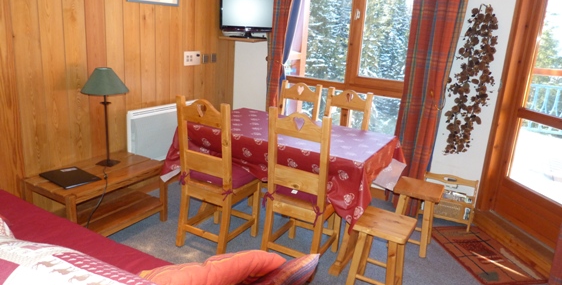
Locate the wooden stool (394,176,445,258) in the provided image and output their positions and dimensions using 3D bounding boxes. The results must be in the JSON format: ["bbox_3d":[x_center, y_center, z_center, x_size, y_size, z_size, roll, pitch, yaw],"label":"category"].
[{"bbox_3d":[0.978,0.544,2.954,0.303,0.444,0.333,11,16,27],"label":"wooden stool"}]

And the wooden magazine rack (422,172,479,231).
[{"bbox_3d":[1.400,0.478,3.401,0.414,0.414,0.242,11,16,27],"label":"wooden magazine rack"}]

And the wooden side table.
[{"bbox_3d":[-1.232,0.412,2.820,0.429,0.460,0.838,11,15,24],"label":"wooden side table"}]

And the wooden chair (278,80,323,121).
[{"bbox_3d":[0.072,-0.050,3.905,0.434,1.010,0.444,12,16,30],"label":"wooden chair"}]

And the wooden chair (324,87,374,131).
[{"bbox_3d":[0.472,0.064,3.562,0.424,1.010,0.444,14,17,34],"label":"wooden chair"}]

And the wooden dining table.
[{"bbox_3d":[0.042,0.277,3.074,1.434,0.774,0.889,12,16,28],"label":"wooden dining table"}]

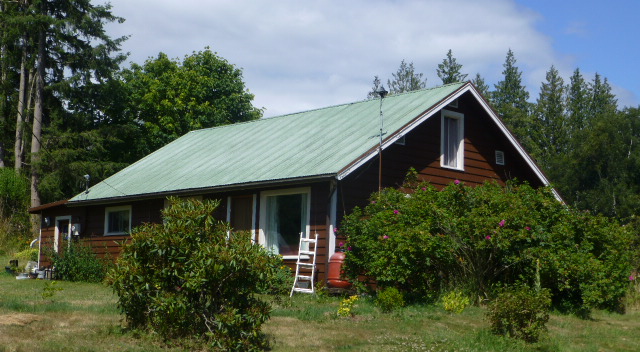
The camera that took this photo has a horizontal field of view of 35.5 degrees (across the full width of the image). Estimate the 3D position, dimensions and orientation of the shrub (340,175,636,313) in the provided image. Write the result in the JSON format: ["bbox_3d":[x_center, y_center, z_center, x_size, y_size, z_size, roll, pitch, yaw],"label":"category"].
[{"bbox_3d":[3.625,1.531,22.000,6.000,2.850,3.200,1,-7,5],"label":"shrub"}]

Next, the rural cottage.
[{"bbox_3d":[-1.278,0.861,32.307,9.600,5.750,15.500,8,-10,-42],"label":"rural cottage"}]

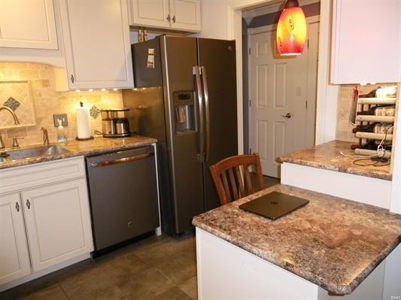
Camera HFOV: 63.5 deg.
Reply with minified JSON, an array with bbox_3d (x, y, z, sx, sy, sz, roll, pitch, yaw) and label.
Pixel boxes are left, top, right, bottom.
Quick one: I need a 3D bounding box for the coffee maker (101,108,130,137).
[{"bbox_3d":[-0.790,-0.249,3.003,0.270,0.260,0.180,-7,12,-22],"label":"coffee maker"}]

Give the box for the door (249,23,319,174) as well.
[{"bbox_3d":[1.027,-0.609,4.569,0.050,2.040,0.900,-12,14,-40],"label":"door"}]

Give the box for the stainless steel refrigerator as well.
[{"bbox_3d":[-0.180,-0.165,3.278,0.835,1.765,0.840,-12,14,-40],"label":"stainless steel refrigerator"}]

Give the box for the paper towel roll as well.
[{"bbox_3d":[-1.078,-0.257,2.989,0.140,0.305,0.140,-2,11,0],"label":"paper towel roll"}]

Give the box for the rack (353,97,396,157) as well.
[{"bbox_3d":[1.082,-0.143,1.857,0.300,0.330,0.280,-12,14,-40],"label":"rack"}]

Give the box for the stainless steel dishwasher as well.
[{"bbox_3d":[-0.805,0.377,2.930,0.605,0.830,0.620,-12,14,-40],"label":"stainless steel dishwasher"}]

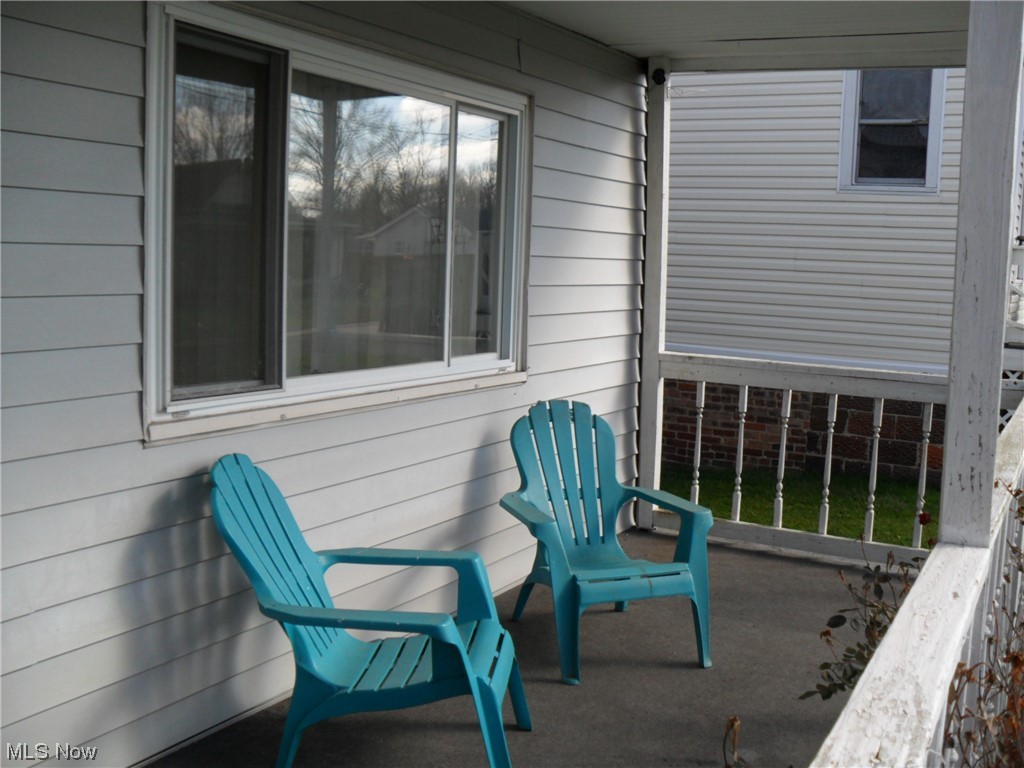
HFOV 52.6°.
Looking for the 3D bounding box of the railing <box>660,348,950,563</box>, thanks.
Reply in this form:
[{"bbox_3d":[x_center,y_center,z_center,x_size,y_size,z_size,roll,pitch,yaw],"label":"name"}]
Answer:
[{"bbox_3d":[1.459,0.362,5.219,1.591,0.950,0.110,5,8,31],"label":"railing"}]

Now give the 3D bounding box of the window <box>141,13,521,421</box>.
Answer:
[{"bbox_3d":[-0.454,-0.528,3.683,0.100,1.185,2.049,5,8,31],"label":"window"}]

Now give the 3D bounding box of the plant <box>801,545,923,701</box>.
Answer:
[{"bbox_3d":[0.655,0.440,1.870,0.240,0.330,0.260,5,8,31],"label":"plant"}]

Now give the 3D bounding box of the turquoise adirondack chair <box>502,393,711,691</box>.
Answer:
[{"bbox_3d":[0.334,0.552,3.973,0.662,0.881,0.828,-1,7,-20],"label":"turquoise adirondack chair"}]

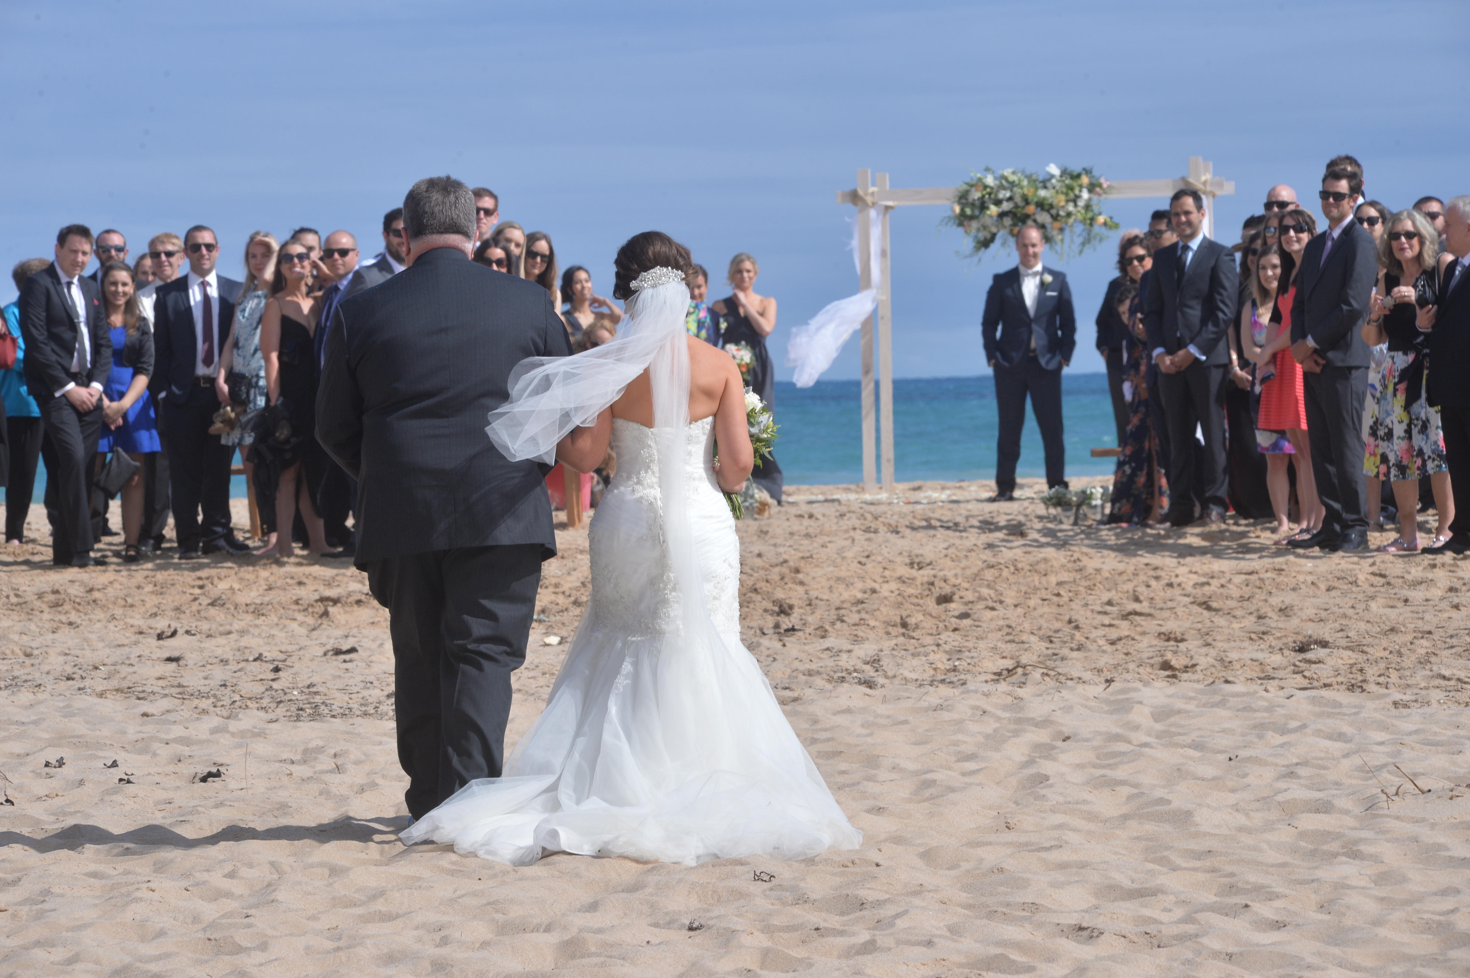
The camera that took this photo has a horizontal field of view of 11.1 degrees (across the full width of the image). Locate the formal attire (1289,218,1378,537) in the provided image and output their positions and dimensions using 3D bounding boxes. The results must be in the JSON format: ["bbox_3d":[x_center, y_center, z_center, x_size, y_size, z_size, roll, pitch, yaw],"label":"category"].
[{"bbox_3d":[2.959,-0.547,37.300,0.520,1.550,0.360,-1,1,38],"label":"formal attire"}]

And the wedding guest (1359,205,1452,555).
[{"bbox_3d":[3.281,-0.530,36.900,0.460,1.670,0.370,-1,1,22],"label":"wedding guest"}]

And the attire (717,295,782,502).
[{"bbox_3d":[0.089,-0.608,50.900,0.460,1.420,0.420,-2,1,0],"label":"attire"}]

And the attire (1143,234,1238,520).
[{"bbox_3d":[2.509,-0.617,41.600,0.520,1.556,0.340,-1,1,28],"label":"attire"}]

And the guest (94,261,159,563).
[{"bbox_3d":[-3.291,-0.415,40.700,0.430,1.630,0.320,-1,1,-3],"label":"guest"}]

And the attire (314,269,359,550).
[{"bbox_3d":[-2.126,-0.409,40.800,0.520,1.483,0.350,-1,1,25],"label":"attire"}]

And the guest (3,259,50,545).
[{"bbox_3d":[-4.180,-0.518,44.500,0.440,1.670,0.330,-1,1,23],"label":"guest"}]

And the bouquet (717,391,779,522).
[{"bbox_3d":[0.028,-0.099,21.250,0.230,0.365,0.230,-2,1,0],"label":"bouquet"}]

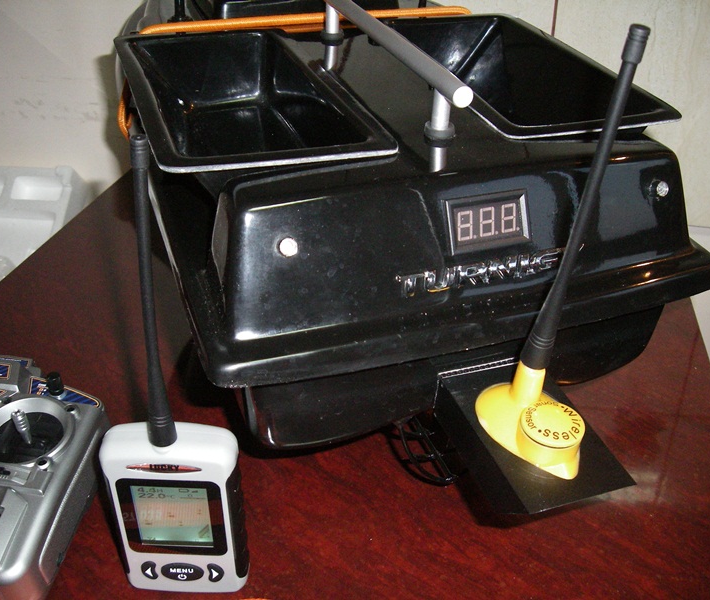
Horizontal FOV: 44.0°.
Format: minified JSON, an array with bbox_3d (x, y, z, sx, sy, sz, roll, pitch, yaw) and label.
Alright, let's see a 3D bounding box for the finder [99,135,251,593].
[{"bbox_3d":[-0.093,0.044,0.432,0.070,0.252,0.042,1,33,2],"label":"finder"}]

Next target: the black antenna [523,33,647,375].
[{"bbox_3d":[0.097,-0.033,0.382,0.014,0.181,0.014,-8,43,-16],"label":"black antenna"}]

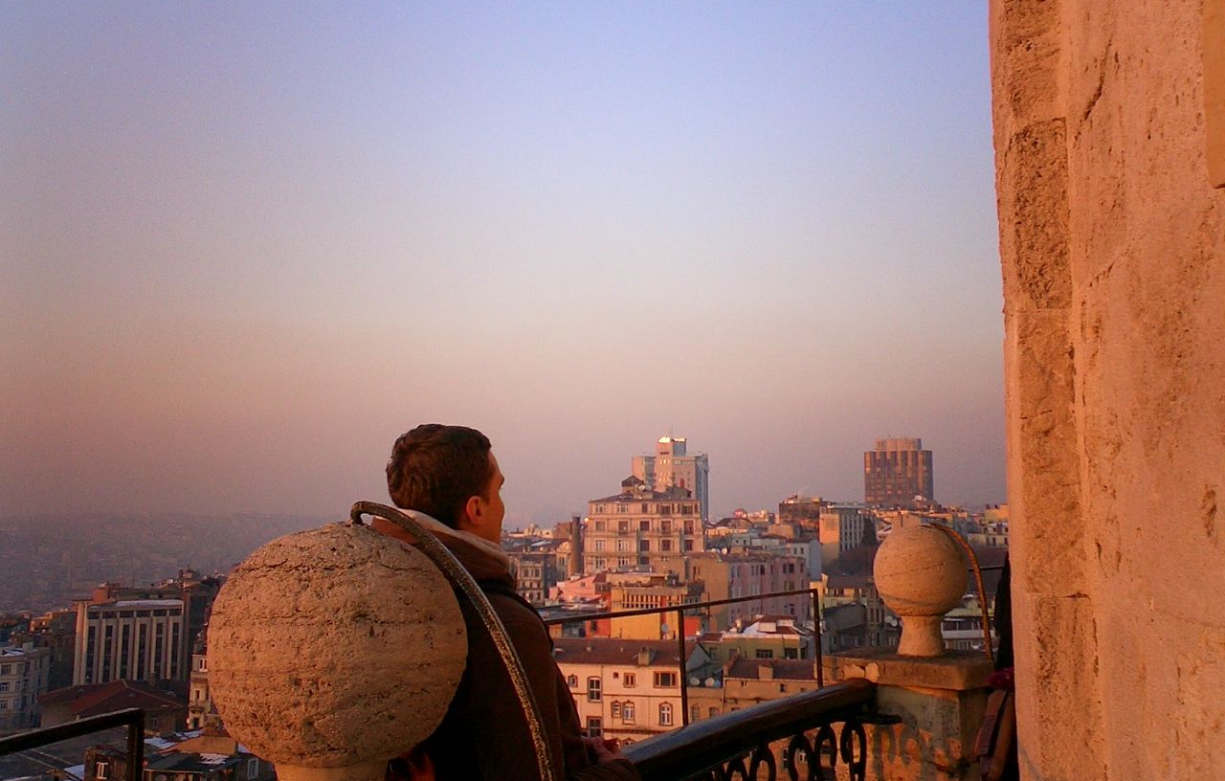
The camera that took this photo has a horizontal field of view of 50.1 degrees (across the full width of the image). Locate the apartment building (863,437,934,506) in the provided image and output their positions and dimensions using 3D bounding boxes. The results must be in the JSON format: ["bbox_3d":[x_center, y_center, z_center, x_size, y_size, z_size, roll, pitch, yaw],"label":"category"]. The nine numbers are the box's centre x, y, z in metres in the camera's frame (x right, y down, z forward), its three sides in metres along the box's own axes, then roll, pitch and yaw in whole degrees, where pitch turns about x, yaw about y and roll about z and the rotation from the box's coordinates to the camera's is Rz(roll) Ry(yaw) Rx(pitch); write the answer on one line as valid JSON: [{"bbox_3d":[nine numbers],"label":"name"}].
[{"bbox_3d":[172.240,60.815,787.747,38.000,62.000,36.000,-1,-5,7],"label":"apartment building"}]

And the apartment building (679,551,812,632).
[{"bbox_3d":[22.600,36.395,217.573,18.000,18.000,12.000,4,-7,-36],"label":"apartment building"}]

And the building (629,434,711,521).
[{"bbox_3d":[28.847,54.853,652.722,34.000,64.000,26.000,-1,-5,14],"label":"building"}]

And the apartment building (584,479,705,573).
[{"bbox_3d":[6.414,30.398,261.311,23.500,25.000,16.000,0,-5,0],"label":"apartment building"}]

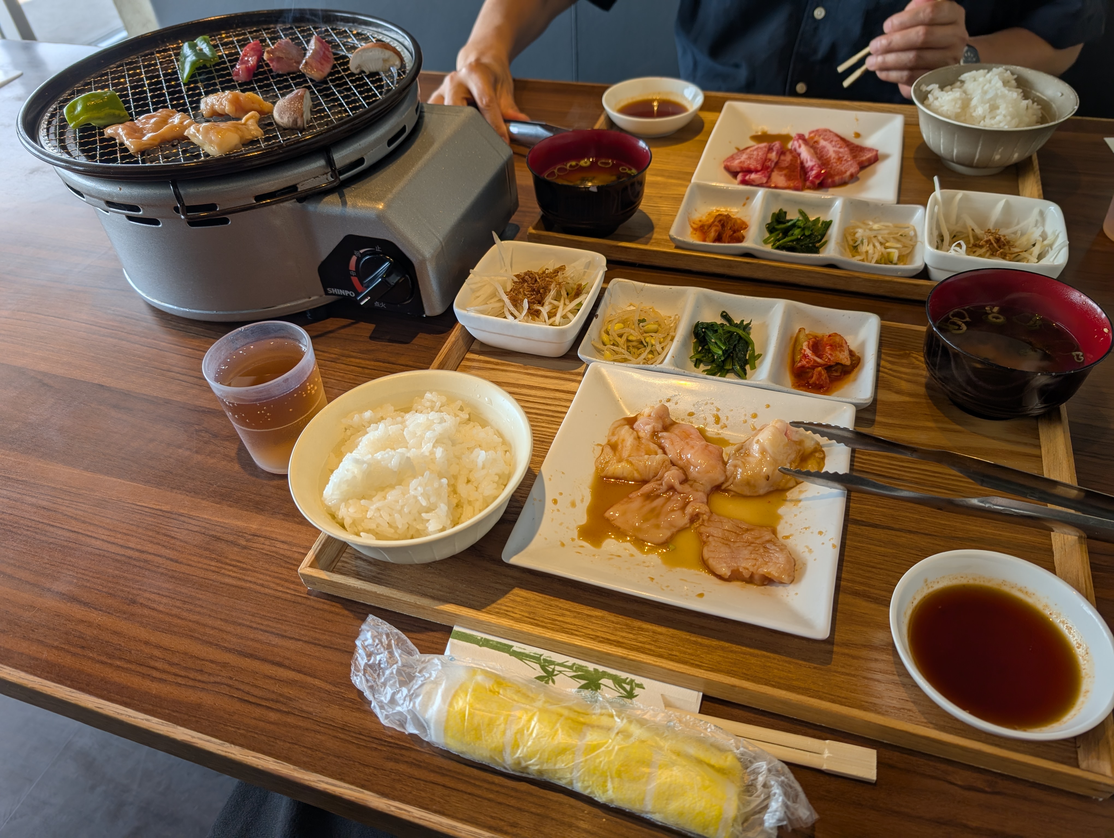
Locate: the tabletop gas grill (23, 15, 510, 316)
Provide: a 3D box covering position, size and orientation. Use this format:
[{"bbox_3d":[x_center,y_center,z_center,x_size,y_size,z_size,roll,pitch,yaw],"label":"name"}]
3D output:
[{"bbox_3d":[-0.258,-0.245,0.733,0.402,0.163,0.346,12,48,16],"label":"tabletop gas grill"}]

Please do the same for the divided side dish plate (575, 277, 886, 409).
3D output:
[{"bbox_3d":[0.131,-0.055,0.594,0.211,0.026,0.100,11,48,16],"label":"divided side dish plate"}]

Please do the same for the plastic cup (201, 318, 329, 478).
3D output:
[{"bbox_3d":[-0.200,-0.014,0.557,0.072,0.087,0.072,-3,46,3],"label":"plastic cup"}]

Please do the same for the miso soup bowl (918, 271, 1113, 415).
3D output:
[{"bbox_3d":[0.308,-0.044,0.537,0.111,0.067,0.111,10,48,15],"label":"miso soup bowl"}]

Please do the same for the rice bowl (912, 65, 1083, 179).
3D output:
[{"bbox_3d":[0.416,-0.287,0.759,0.144,0.070,0.144,10,48,15],"label":"rice bowl"}]

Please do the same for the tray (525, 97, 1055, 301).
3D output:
[{"bbox_3d":[0.235,-0.241,0.778,0.450,0.019,0.330,11,48,16],"label":"tray"}]

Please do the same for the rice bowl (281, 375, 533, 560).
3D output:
[{"bbox_3d":[-0.084,0.042,0.491,0.144,0.068,0.144,-3,46,3],"label":"rice bowl"}]

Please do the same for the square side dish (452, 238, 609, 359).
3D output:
[{"bbox_3d":[-0.017,-0.096,0.639,0.102,0.041,0.102,10,48,15],"label":"square side dish"}]

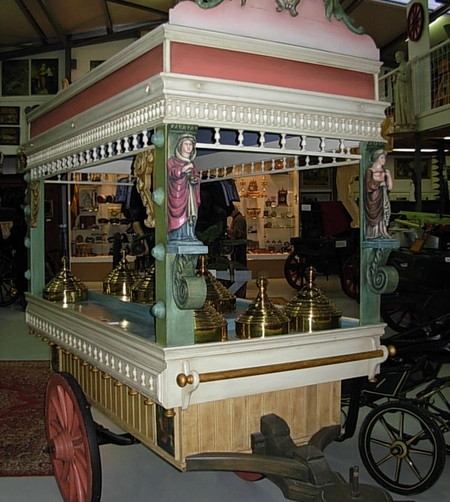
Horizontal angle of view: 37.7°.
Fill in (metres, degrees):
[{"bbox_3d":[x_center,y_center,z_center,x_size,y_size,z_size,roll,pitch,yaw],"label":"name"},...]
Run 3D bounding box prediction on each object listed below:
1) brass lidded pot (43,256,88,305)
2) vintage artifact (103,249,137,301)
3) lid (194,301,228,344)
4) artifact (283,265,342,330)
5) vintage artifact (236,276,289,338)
[{"bbox_3d":[-1.067,0.183,4.397,0.288,0.297,0.288,0,2,0],"label":"brass lidded pot"},{"bbox_3d":[-0.638,0.134,4.177,0.263,0.287,0.263,0,2,0],"label":"vintage artifact"},{"bbox_3d":[-0.106,0.254,2.801,0.240,0.258,0.240,0,2,0],"label":"lid"},{"bbox_3d":[0.407,0.223,3.106,0.281,0.299,0.281,0,2,0],"label":"artifact"},{"bbox_3d":[0.171,0.246,2.948,0.246,0.264,0.246,0,2,0],"label":"vintage artifact"}]

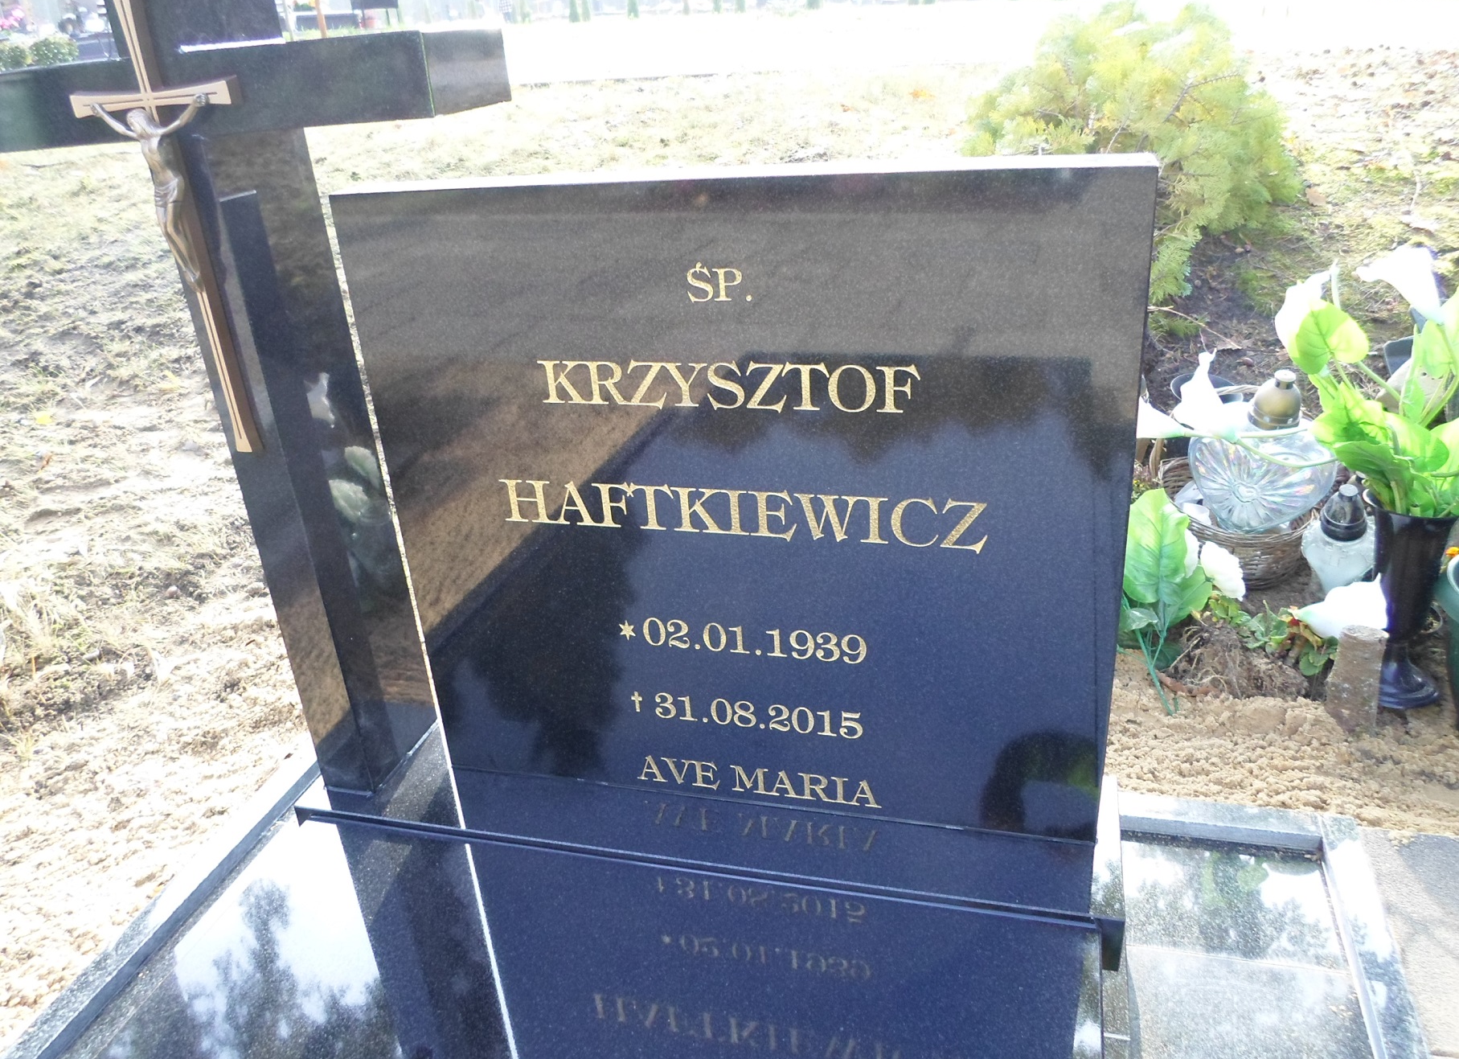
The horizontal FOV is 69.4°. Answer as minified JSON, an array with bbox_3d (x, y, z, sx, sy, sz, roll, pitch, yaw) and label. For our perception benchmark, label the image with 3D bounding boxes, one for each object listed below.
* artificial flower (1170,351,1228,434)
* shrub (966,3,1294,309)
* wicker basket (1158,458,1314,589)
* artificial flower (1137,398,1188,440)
[{"bbox_3d":[0.717,-0.205,1.600,0.085,0.120,0.085,3,29,15],"label":"artificial flower"},{"bbox_3d":[1.376,-1.315,3.704,1.080,0.930,1.000,3,29,15],"label":"shrub"},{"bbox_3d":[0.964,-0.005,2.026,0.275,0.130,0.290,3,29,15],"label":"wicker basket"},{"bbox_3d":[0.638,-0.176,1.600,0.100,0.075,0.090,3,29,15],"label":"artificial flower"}]

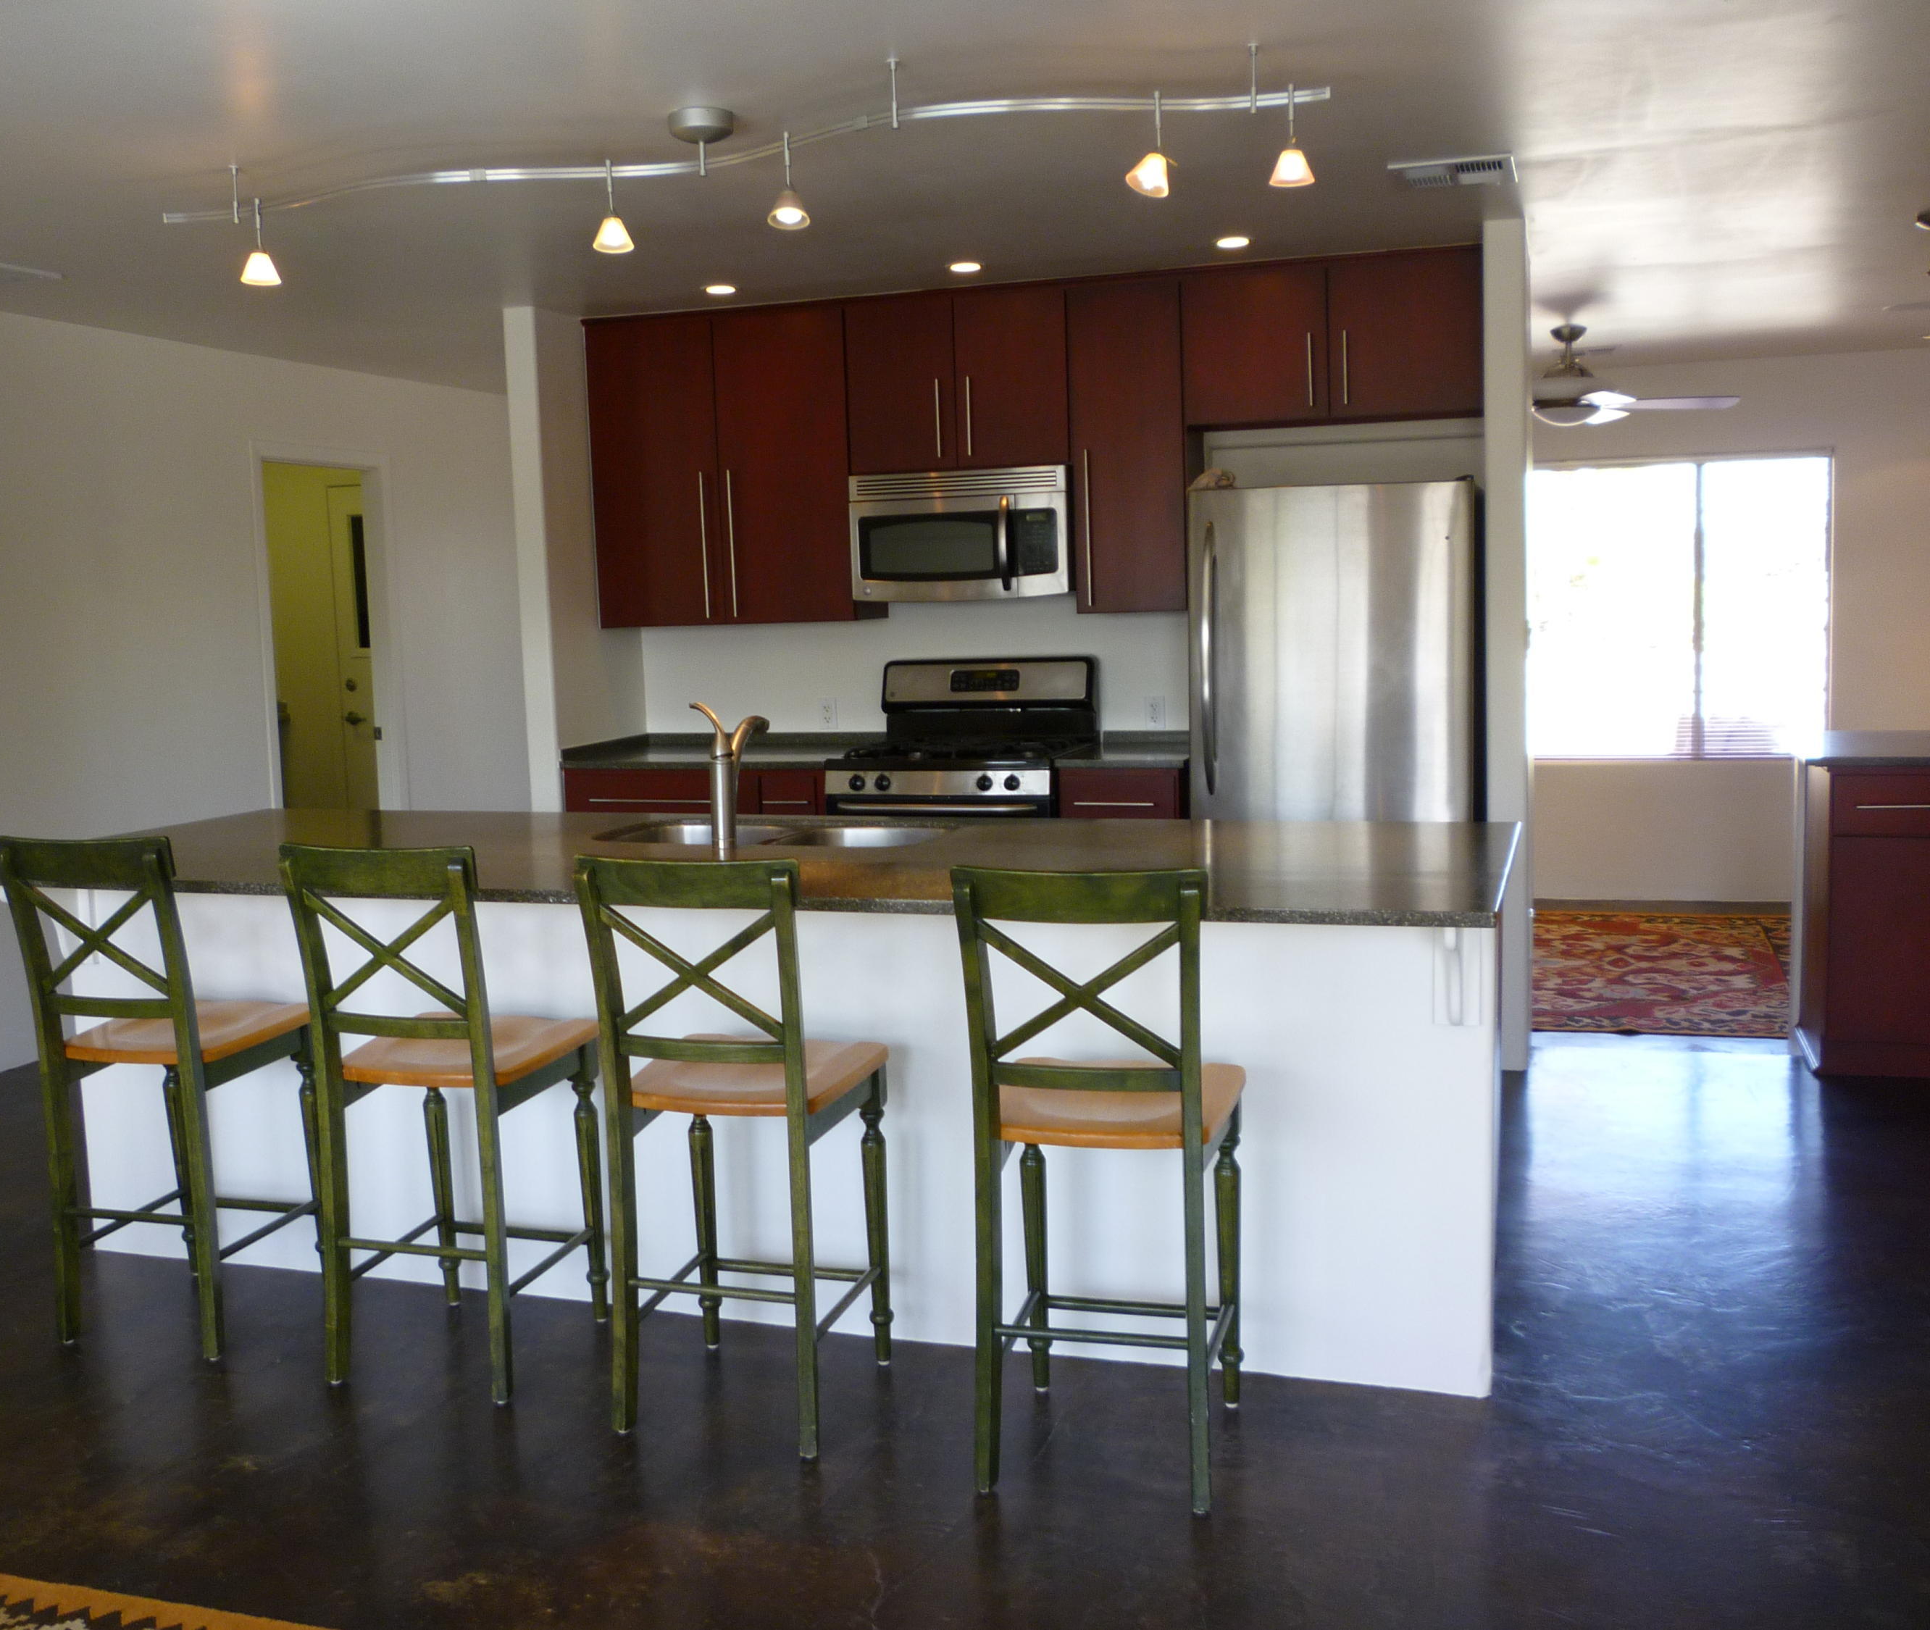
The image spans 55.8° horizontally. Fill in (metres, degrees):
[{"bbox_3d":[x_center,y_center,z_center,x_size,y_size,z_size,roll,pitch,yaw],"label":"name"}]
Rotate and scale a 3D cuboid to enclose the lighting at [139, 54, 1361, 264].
[{"bbox_3d":[-0.581,-1.312,3.724,2.620,0.280,0.260,1,7,18],"label":"lighting"}]

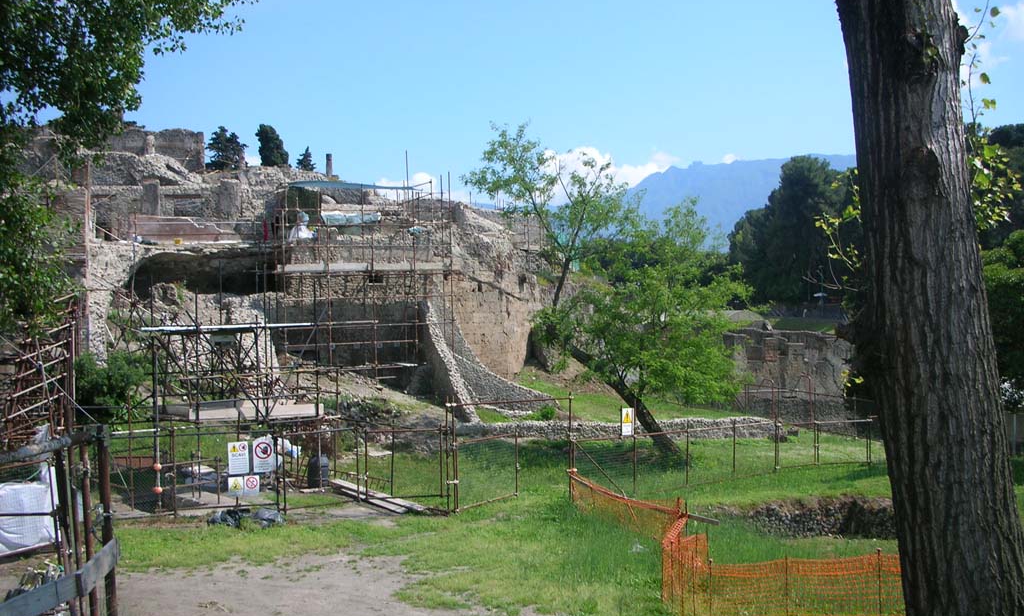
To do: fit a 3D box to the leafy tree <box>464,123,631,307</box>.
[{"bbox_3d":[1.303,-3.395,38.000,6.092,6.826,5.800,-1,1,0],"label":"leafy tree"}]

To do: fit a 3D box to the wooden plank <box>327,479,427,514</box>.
[{"bbox_3d":[-3.333,4.566,25.300,0.270,0.060,4.244,-2,1,-37],"label":"wooden plank"}]

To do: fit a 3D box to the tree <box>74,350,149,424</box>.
[{"bbox_3d":[-12.925,2.655,33.501,2.459,2.559,2.400,-1,1,0],"label":"tree"}]

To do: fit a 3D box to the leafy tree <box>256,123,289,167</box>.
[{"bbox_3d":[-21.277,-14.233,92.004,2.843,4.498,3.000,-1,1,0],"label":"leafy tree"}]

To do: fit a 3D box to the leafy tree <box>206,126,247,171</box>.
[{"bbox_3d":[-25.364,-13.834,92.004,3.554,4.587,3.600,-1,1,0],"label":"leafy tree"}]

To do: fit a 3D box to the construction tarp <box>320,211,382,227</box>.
[{"bbox_3d":[-6.867,-3.829,44.300,2.635,0.680,0.800,-1,1,-3],"label":"construction tarp"}]

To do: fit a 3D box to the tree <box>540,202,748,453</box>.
[{"bbox_3d":[4.863,0.716,38.000,7.634,9.175,7.300,-1,1,0],"label":"tree"}]

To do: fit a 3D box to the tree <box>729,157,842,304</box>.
[{"bbox_3d":[30.710,-8.386,115.000,13.772,16.882,13.000,-1,1,0],"label":"tree"}]

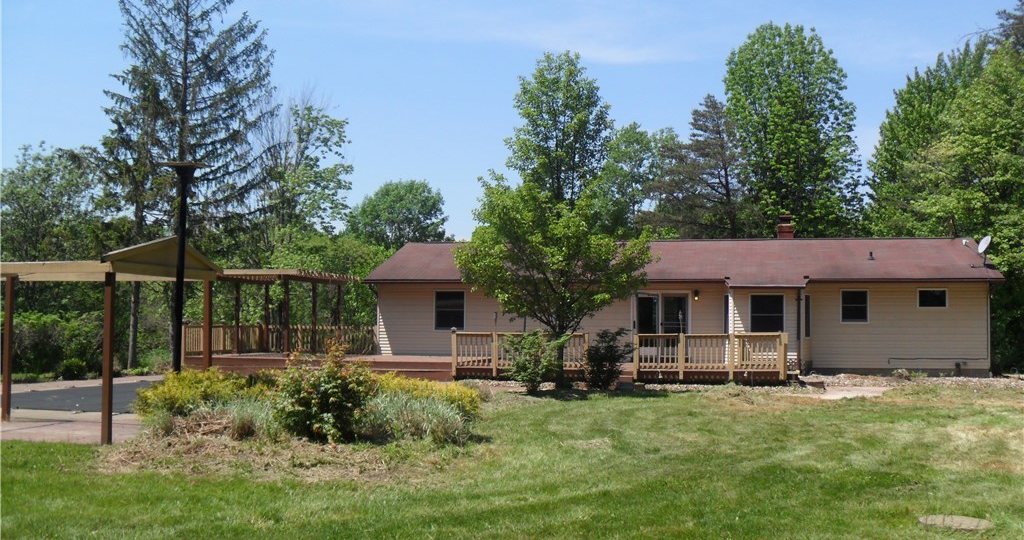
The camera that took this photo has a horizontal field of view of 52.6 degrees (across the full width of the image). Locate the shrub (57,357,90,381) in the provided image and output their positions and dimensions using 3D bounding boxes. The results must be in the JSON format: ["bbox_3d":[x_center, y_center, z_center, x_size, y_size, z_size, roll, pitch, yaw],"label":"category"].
[{"bbox_3d":[-11.223,2.537,26.500,0.860,0.620,0.850,0,-2,0],"label":"shrub"}]

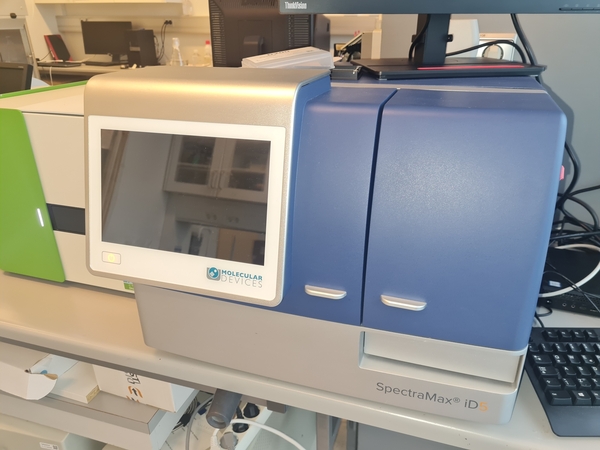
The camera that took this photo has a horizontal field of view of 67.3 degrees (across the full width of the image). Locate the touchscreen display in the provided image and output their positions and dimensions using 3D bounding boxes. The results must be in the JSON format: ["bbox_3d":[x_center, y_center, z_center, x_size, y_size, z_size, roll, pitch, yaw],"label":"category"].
[{"bbox_3d":[-0.136,-0.036,0.530,0.217,0.136,0.020,7,11,16],"label":"touchscreen display"}]

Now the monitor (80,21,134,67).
[{"bbox_3d":[-1.905,-1.808,4.513,0.535,0.420,0.190,4,23,8],"label":"monitor"}]

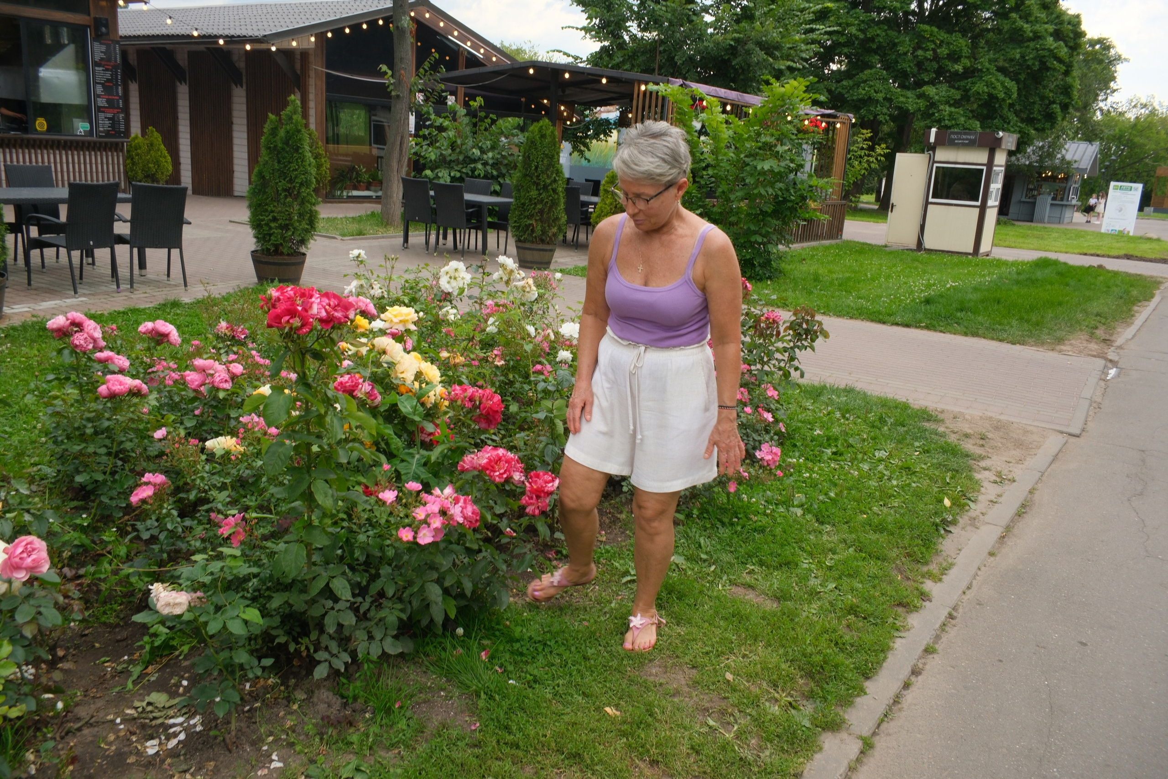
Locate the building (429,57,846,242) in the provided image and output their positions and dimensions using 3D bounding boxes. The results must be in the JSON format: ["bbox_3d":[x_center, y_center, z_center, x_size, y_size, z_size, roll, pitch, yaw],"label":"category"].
[{"bbox_3d":[1.201,-4.087,16.175,3.800,2.600,8.700,17,20,42],"label":"building"}]

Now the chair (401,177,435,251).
[{"bbox_3d":[-1.987,-2.245,11.380,0.570,0.900,0.600,13,17,34],"label":"chair"}]

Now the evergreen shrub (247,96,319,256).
[{"bbox_3d":[-2.950,-2.081,8.593,0.677,1.498,0.677,4,14,0],"label":"evergreen shrub"}]

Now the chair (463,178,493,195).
[{"bbox_3d":[-1.655,-2.426,12.206,0.570,0.900,0.600,13,17,33],"label":"chair"}]

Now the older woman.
[{"bbox_3d":[0.165,0.005,2.704,0.580,1.600,0.420,10,16,24],"label":"older woman"}]

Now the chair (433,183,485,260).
[{"bbox_3d":[-1.502,-2.143,11.140,0.570,0.900,0.600,14,18,35],"label":"chair"}]

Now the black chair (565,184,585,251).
[{"bbox_3d":[-0.115,-2.633,13.498,0.560,0.930,0.620,14,17,33],"label":"black chair"}]

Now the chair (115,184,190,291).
[{"bbox_3d":[-3.825,-1.356,7.682,0.570,0.900,0.600,-7,18,-35],"label":"chair"}]

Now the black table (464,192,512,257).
[{"bbox_3d":[-1.589,-2.200,11.684,1.500,0.730,0.900,13,17,34],"label":"black table"}]

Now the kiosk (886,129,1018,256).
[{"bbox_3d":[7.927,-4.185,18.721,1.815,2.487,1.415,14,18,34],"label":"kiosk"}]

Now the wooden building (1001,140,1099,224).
[{"bbox_3d":[24.388,-11.104,46.754,4.600,4.160,4.500,14,17,33],"label":"wooden building"}]

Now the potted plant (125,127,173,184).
[{"bbox_3d":[-8.123,-4.295,16.263,0.795,1.099,0.795,4,14,0],"label":"potted plant"}]

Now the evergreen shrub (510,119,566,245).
[{"bbox_3d":[-0.583,-2.614,11.083,0.715,1.553,0.715,4,14,0],"label":"evergreen shrub"}]

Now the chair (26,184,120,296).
[{"bbox_3d":[-4.424,-1.326,7.588,0.610,0.930,0.560,11,16,27],"label":"chair"}]

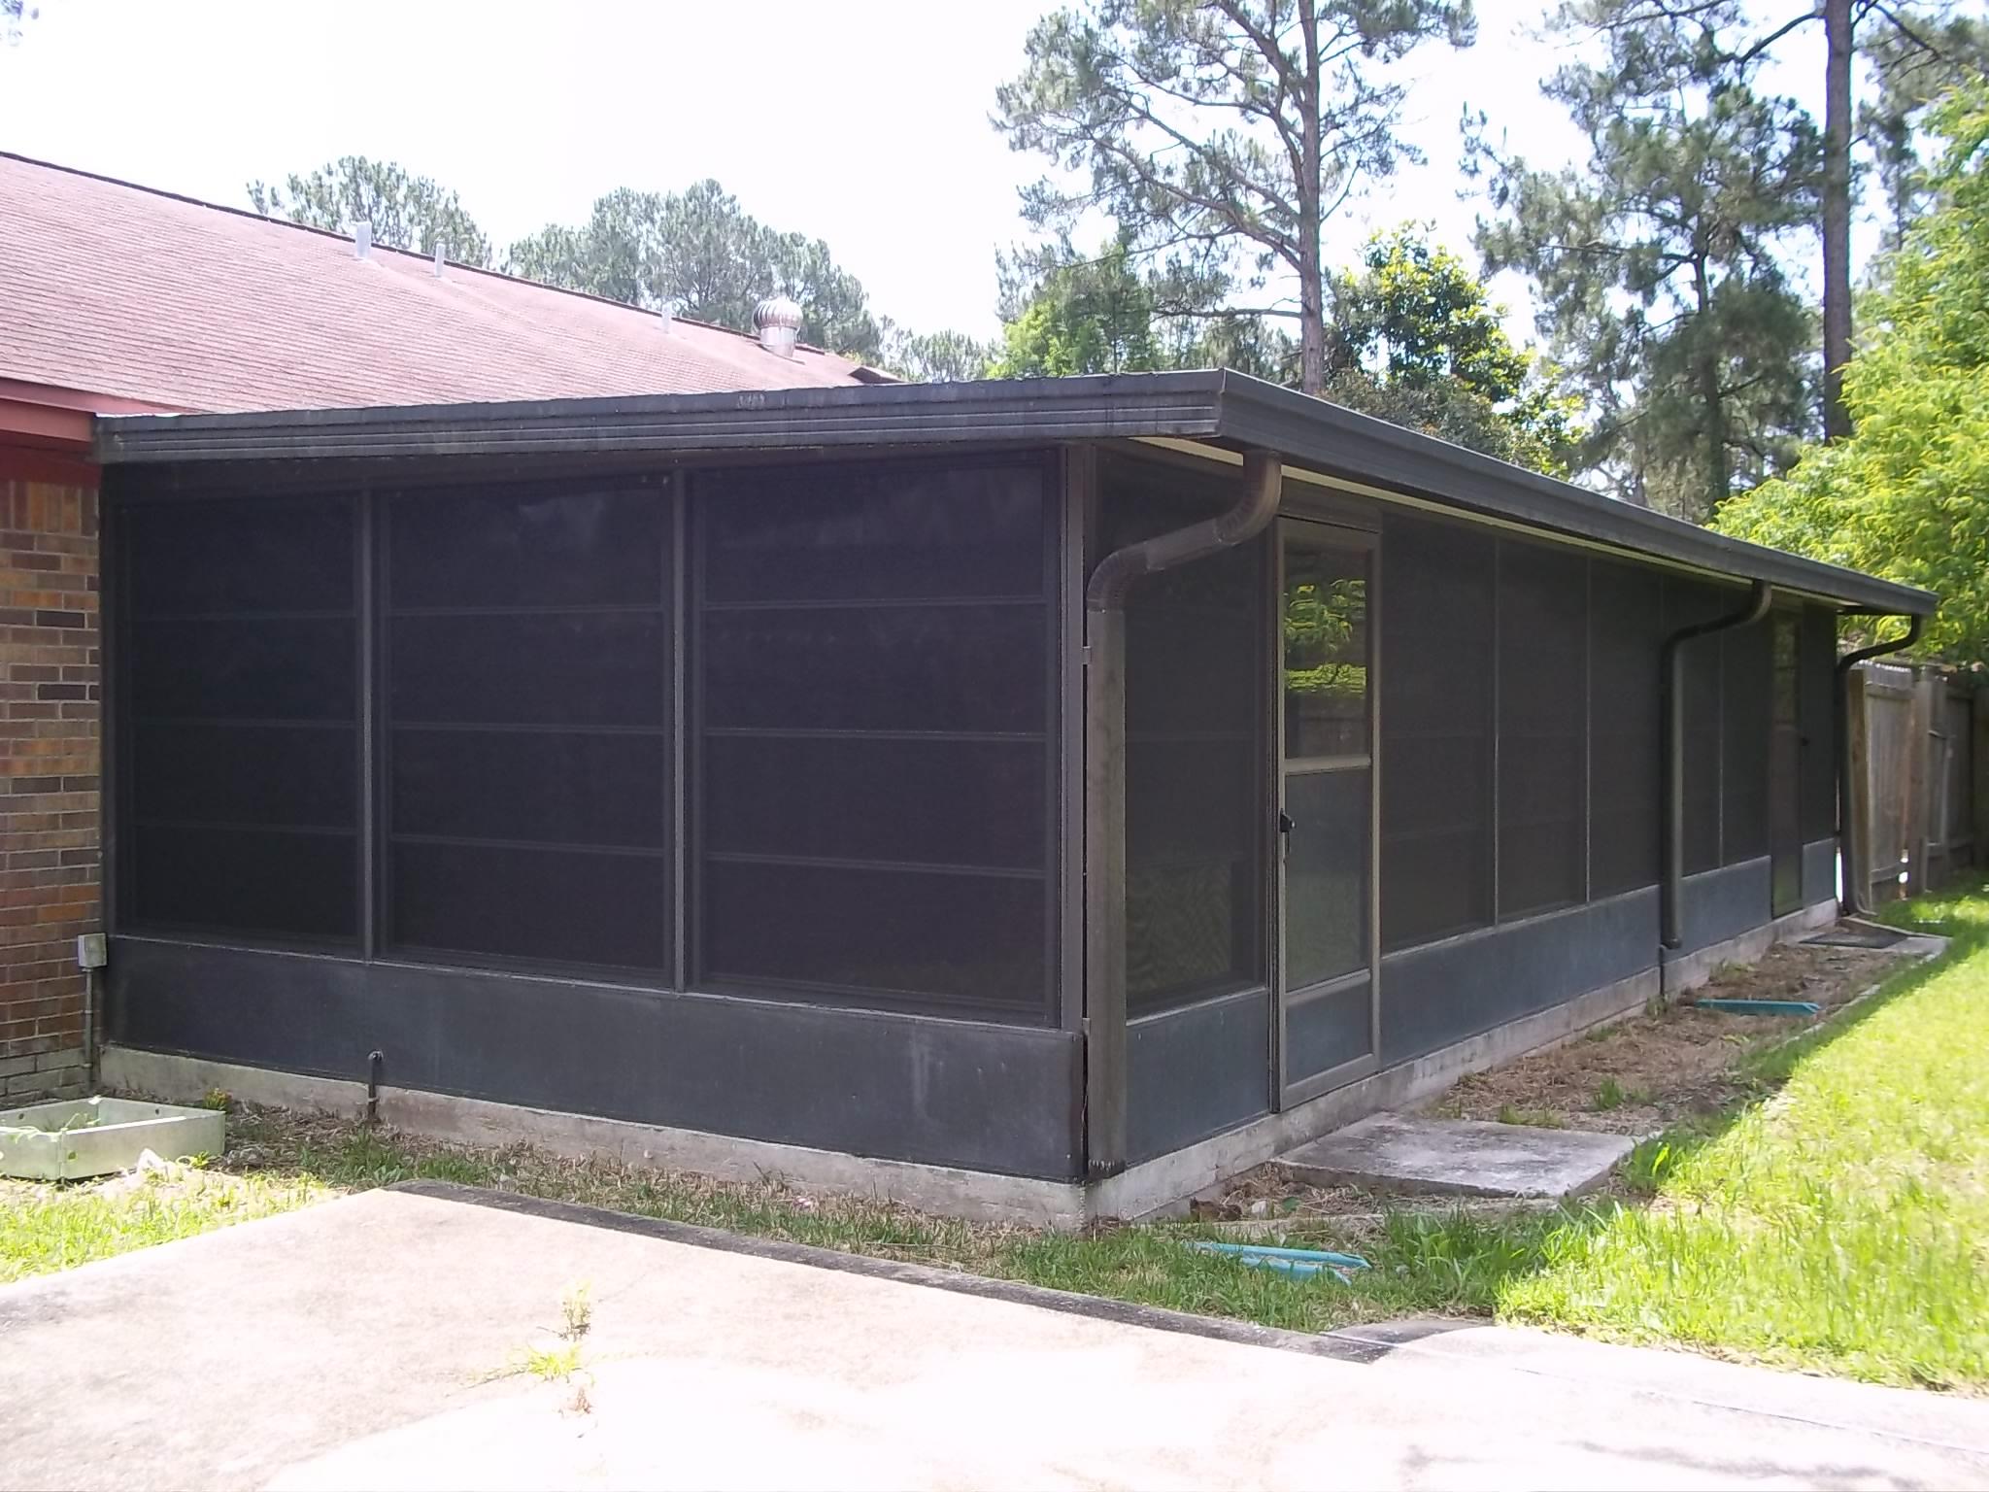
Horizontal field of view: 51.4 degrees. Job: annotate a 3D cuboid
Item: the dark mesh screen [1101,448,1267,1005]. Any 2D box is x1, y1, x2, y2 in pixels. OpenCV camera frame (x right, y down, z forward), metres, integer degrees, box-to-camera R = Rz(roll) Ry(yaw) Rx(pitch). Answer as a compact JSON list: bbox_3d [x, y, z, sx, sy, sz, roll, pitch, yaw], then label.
[{"bbox_3d":[0.609,-0.023,6.492,0.050,1.660,1.151,1,1,32],"label":"dark mesh screen"}]

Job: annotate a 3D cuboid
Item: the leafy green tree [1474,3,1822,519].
[{"bbox_3d":[9.479,-5.743,29.905,5.300,13.900,5.300,0,1,0],"label":"leafy green tree"}]

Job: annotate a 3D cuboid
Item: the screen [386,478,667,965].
[{"bbox_3d":[-1.659,-0.084,7.284,1.400,1.659,0.050,1,1,33],"label":"screen"}]

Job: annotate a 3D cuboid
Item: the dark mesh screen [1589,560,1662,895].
[{"bbox_3d":[3.262,-0.097,10.717,0.050,1.644,1.325,1,1,33],"label":"dark mesh screen"}]

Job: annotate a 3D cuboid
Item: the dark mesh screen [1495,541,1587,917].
[{"bbox_3d":[2.553,-0.063,9.568,0.050,1.660,1.371,1,1,32],"label":"dark mesh screen"}]

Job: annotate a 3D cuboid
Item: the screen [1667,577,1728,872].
[{"bbox_3d":[4.037,-0.085,11.918,0.050,1.666,1.380,1,1,32],"label":"screen"}]

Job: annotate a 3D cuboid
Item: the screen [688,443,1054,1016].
[{"bbox_3d":[-0.411,-0.029,6.353,1.398,1.672,0.050,1,1,32],"label":"screen"}]

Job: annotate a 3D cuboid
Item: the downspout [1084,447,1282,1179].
[{"bbox_3d":[0.541,0.216,5.920,0.573,2.092,0.110,1,1,33],"label":"downspout"}]

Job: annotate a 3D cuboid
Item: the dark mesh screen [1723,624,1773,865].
[{"bbox_3d":[4.746,-0.075,13.040,0.050,1.618,1.321,1,1,32],"label":"dark mesh screen"}]

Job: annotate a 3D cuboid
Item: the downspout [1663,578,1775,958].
[{"bbox_3d":[3.893,0.113,11.162,0.556,1.993,0.104,1,1,32],"label":"downspout"}]

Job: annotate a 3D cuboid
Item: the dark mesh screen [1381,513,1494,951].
[{"bbox_3d":[1.811,-0.060,8.464,0.050,1.674,1.285,1,1,33],"label":"dark mesh screen"}]

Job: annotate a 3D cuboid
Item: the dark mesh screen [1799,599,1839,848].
[{"bbox_3d":[5.873,-0.163,14.771,0.050,1.644,1.245,1,1,33],"label":"dark mesh screen"}]

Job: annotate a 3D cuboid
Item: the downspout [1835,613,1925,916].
[{"bbox_3d":[6.459,0.136,15.098,0.568,2.172,0.110,1,1,33],"label":"downspout"}]

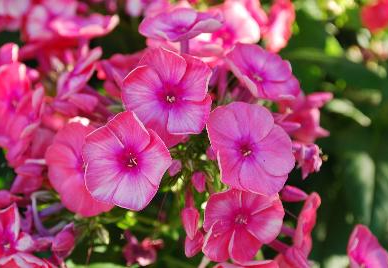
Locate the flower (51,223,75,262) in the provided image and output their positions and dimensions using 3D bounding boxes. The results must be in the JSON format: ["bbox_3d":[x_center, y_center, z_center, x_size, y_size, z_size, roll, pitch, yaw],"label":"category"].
[{"bbox_3d":[-0.051,0.042,0.310,0.009,0.015,0.009,-15,-10,-35],"label":"flower"}]

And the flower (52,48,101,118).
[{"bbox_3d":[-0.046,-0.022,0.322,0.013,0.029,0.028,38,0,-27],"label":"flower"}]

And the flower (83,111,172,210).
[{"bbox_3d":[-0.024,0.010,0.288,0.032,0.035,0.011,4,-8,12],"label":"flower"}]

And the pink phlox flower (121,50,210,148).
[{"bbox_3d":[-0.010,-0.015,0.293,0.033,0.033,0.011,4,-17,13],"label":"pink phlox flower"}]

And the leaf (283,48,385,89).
[{"bbox_3d":[0.069,-0.032,0.400,0.046,0.007,0.022,16,49,7],"label":"leaf"}]

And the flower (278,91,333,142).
[{"bbox_3d":[0.045,-0.007,0.330,0.016,0.020,0.021,-14,10,34],"label":"flower"}]

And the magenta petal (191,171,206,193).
[{"bbox_3d":[0.002,0.018,0.308,0.005,0.009,0.005,-3,6,0],"label":"magenta petal"}]

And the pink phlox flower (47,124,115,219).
[{"bbox_3d":[-0.044,0.013,0.308,0.032,0.035,0.009,10,0,25],"label":"pink phlox flower"}]

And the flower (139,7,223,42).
[{"bbox_3d":[-0.005,-0.044,0.322,0.032,0.009,0.029,7,29,19],"label":"flower"}]

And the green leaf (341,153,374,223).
[{"bbox_3d":[0.082,0.027,0.400,0.017,0.036,0.007,-4,-15,5],"label":"green leaf"}]

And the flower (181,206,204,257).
[{"bbox_3d":[-0.001,0.037,0.302,0.009,0.018,0.009,-6,6,0],"label":"flower"}]

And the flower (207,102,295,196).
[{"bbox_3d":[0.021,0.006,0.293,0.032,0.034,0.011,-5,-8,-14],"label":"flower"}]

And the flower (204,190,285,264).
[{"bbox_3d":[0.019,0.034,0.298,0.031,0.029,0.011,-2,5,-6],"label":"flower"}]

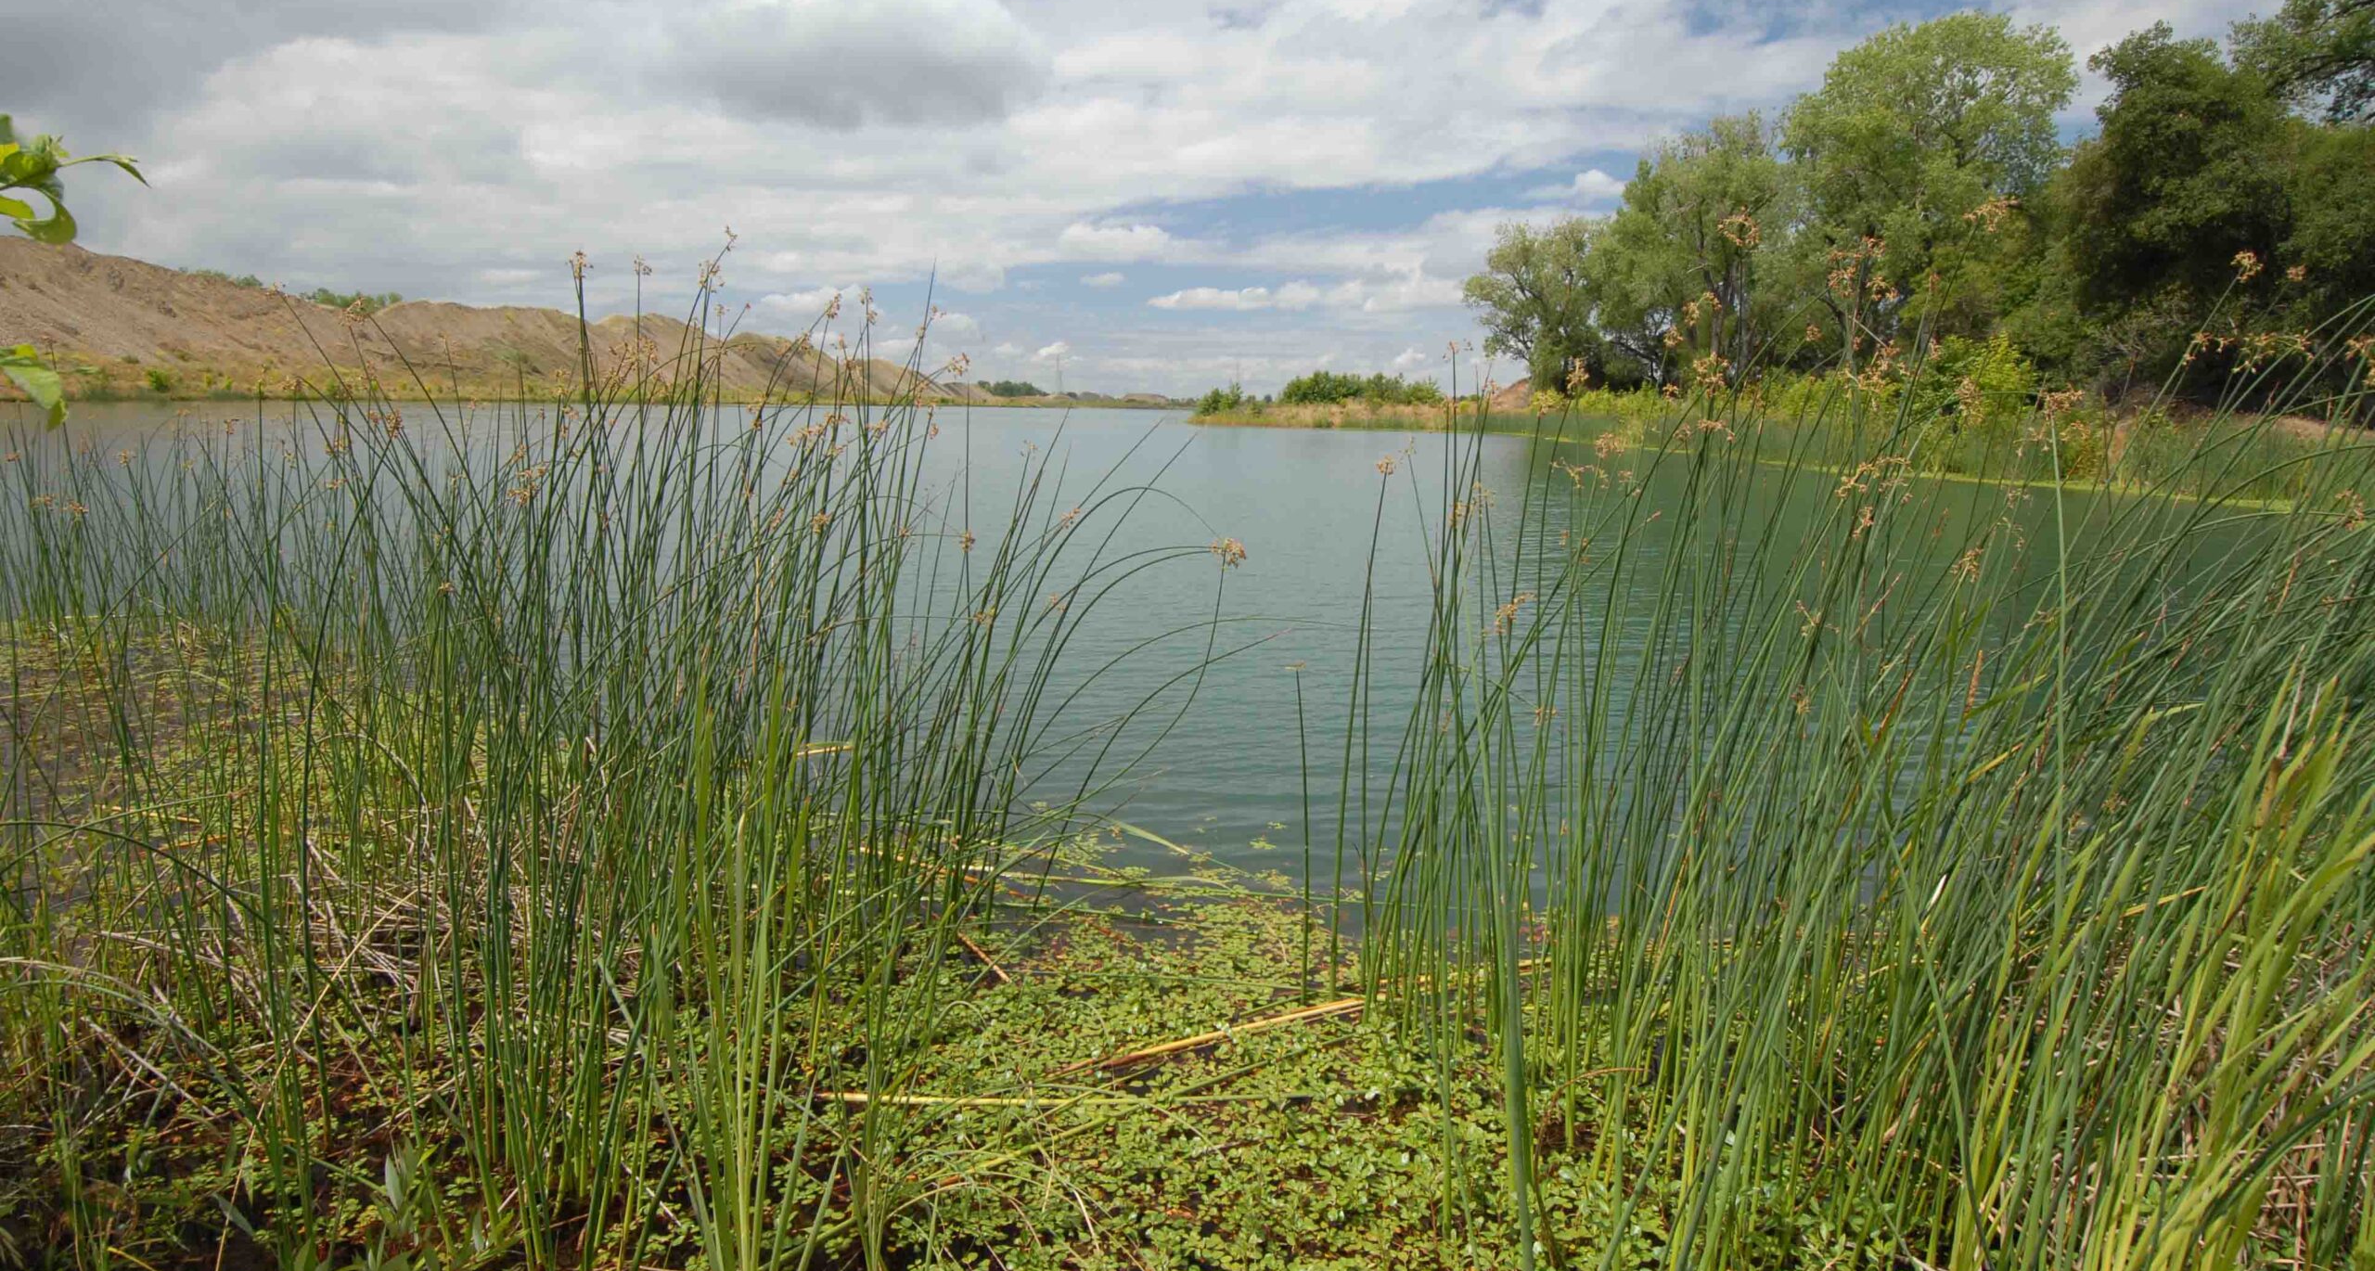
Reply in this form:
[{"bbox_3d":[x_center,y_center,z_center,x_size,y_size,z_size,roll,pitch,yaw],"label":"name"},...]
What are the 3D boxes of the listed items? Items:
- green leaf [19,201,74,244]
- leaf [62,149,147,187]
[{"bbox_3d":[-1.151,-0.419,1.200,0.055,0.042,0.035,0,11,0],"label":"green leaf"},{"bbox_3d":[-1.091,-0.472,1.200,0.080,0.036,0.035,0,11,0],"label":"leaf"}]

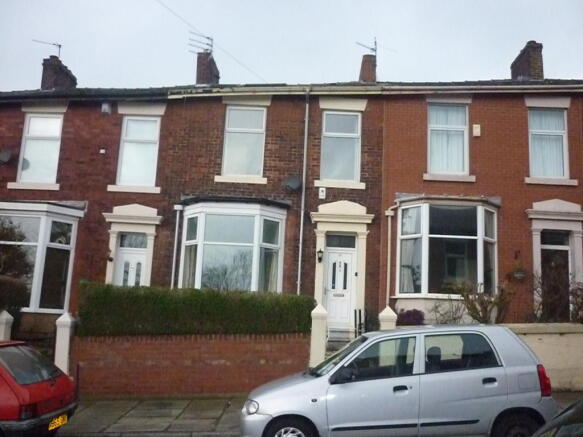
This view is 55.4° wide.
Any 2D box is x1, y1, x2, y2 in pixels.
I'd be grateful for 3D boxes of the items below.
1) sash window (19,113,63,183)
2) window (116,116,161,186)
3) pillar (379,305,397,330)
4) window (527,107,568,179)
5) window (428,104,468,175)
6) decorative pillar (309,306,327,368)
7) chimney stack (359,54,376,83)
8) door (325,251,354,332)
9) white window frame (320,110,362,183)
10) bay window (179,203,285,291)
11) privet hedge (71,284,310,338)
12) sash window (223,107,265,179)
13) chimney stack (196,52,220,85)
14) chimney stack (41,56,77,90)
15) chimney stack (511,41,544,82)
[{"bbox_3d":[-6.595,-1.825,14.682,1.021,1.896,0.100,3,-9,1],"label":"sash window"},{"bbox_3d":[-3.959,-1.740,14.464,1.011,1.866,0.100,3,-10,2],"label":"window"},{"bbox_3d":[1.696,2.327,9.832,0.280,1.534,0.280,3,-10,2],"label":"pillar"},{"bbox_3d":[6.736,-1.948,14.594,1.021,1.867,0.100,3,-9,1],"label":"window"},{"bbox_3d":[4.120,-2.059,14.634,1.059,1.902,0.100,3,-9,1],"label":"window"},{"bbox_3d":[0.477,2.333,9.859,0.280,1.586,0.280,3,-10,2],"label":"decorative pillar"},{"bbox_3d":[2.641,-4.886,19.445,0.470,1.086,1.350,3,-9,1],"label":"chimney stack"},{"bbox_3d":[1.245,1.800,14.086,0.770,1.926,0.100,3,-9,1],"label":"door"},{"bbox_3d":[1.309,-1.874,14.626,1.003,1.898,0.100,3,-9,1],"label":"white window frame"},{"bbox_3d":[-1.513,0.891,13.722,2.657,2.444,0.700,3,-9,1],"label":"bay window"},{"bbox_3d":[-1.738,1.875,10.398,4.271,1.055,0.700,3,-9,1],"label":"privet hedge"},{"bbox_3d":[-1.221,-1.991,14.444,1.054,1.859,0.100,3,-10,2],"label":"sash window"},{"bbox_3d":[-2.943,-4.884,19.462,0.449,1.137,1.575,3,-10,2],"label":"chimney stack"},{"bbox_3d":[-8.167,-4.777,19.564,0.494,1.251,1.575,3,-10,2],"label":"chimney stack"},{"bbox_3d":[8.149,-5.115,19.202,0.453,1.372,1.488,3,-10,2],"label":"chimney stack"}]

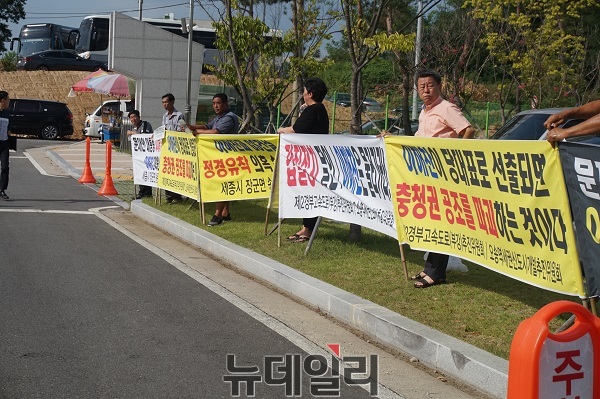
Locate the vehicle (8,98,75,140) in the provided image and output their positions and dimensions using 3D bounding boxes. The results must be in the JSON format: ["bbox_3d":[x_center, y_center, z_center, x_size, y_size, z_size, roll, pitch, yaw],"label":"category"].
[{"bbox_3d":[-12.500,-3.651,48.800,5.050,1.760,1.950,3,4,-5],"label":"vehicle"}]

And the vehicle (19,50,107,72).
[{"bbox_3d":[-12.508,-7.203,58.500,4.900,1.470,1.860,2,5,-19],"label":"vehicle"}]

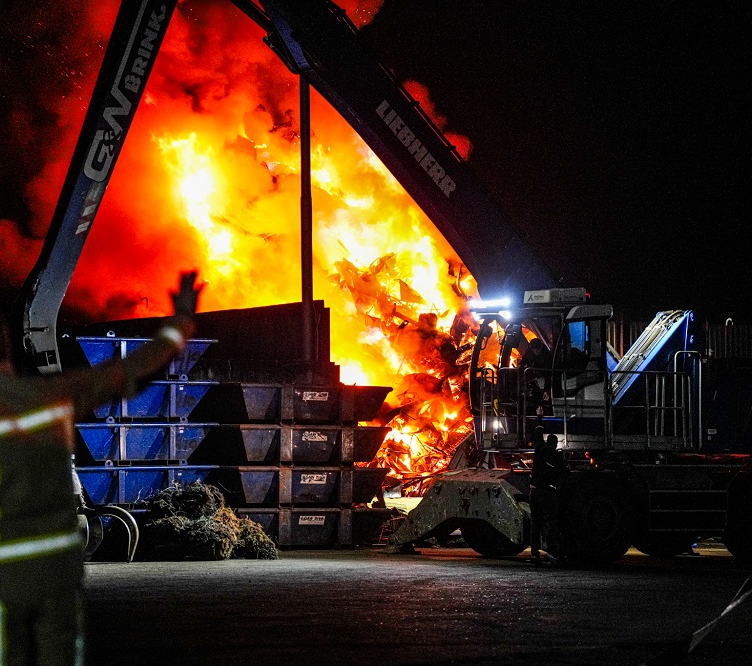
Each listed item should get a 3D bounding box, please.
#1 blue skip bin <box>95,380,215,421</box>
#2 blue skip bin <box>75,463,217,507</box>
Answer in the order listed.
[{"bbox_3d":[-3.959,1.111,50.834,2.640,0.665,1.380,1,-2,-37],"label":"blue skip bin"},{"bbox_3d":[-3.967,2.433,50.834,2.640,0.665,1.380,1,-2,-37],"label":"blue skip bin"}]

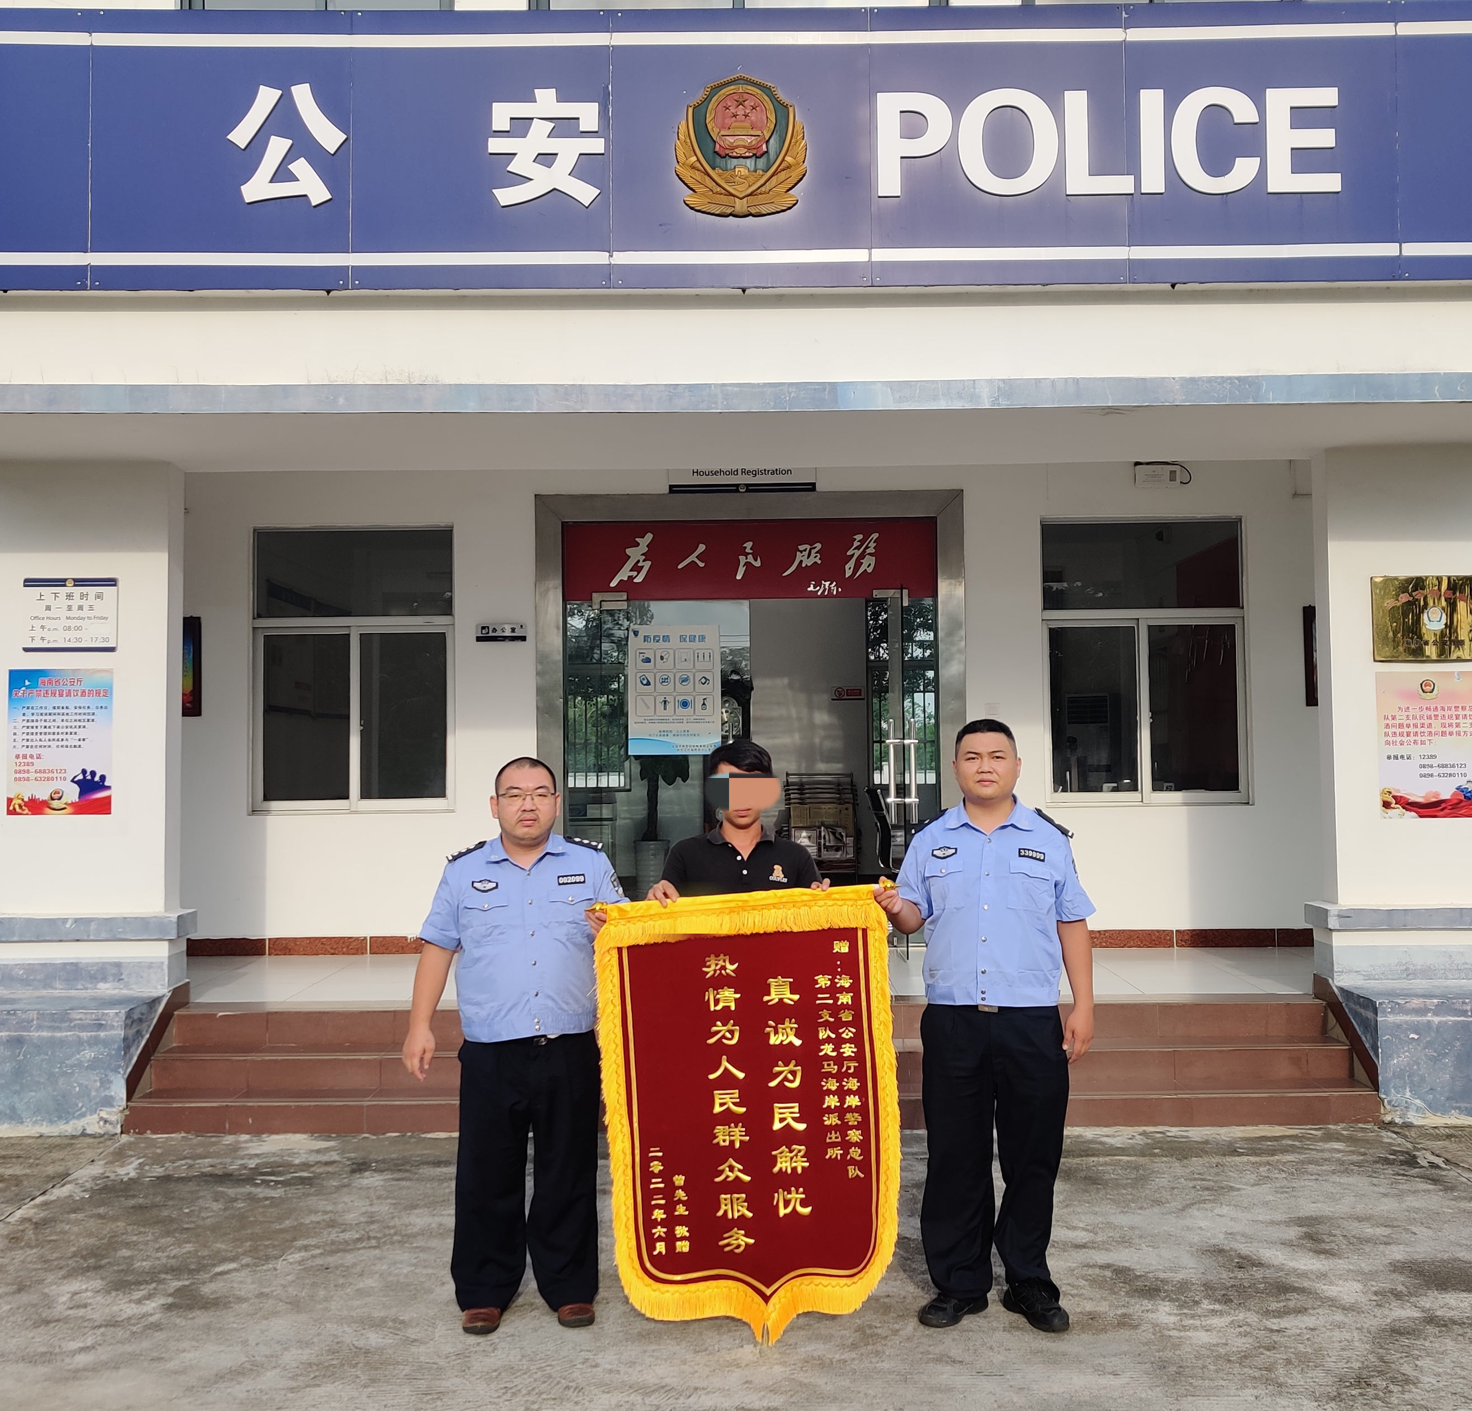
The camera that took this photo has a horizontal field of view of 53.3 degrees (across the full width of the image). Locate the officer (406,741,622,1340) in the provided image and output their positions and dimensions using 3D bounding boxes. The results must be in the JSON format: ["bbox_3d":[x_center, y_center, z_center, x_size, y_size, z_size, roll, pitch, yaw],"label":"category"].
[{"bbox_3d":[-0.648,0.959,4.259,0.620,1.620,0.400,-1,-3,0],"label":"officer"}]

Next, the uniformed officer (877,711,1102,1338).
[{"bbox_3d":[0.719,0.900,4.263,0.630,1.720,0.420,-1,-3,0],"label":"uniformed officer"}]

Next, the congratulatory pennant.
[{"bbox_3d":[0.035,1.124,4.051,0.840,1.250,0.090,-2,-3,0],"label":"congratulatory pennant"}]

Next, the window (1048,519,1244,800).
[{"bbox_3d":[2.486,-0.265,8.926,1.250,1.730,0.120,-1,-3,0],"label":"window"}]

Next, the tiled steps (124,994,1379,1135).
[{"bbox_3d":[0.069,1.636,6.780,5.430,0.440,0.870,-1,-3,0],"label":"tiled steps"}]

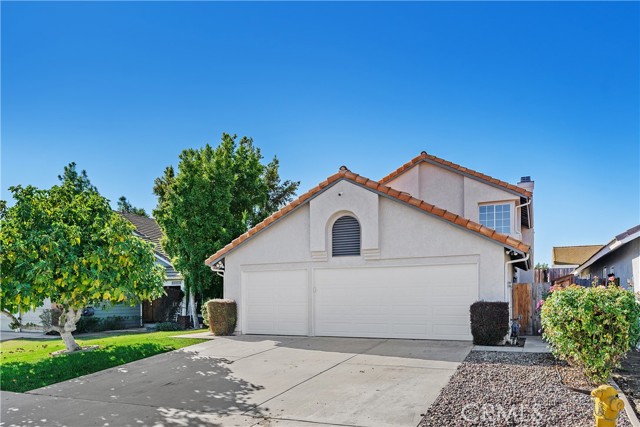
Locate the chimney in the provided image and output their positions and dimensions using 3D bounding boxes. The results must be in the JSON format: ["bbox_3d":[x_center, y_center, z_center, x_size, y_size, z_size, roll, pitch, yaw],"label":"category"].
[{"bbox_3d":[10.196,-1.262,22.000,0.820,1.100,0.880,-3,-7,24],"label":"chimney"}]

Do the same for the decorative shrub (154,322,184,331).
[{"bbox_3d":[-5.857,4.398,17.300,1.080,0.360,0.800,0,-6,0],"label":"decorative shrub"}]

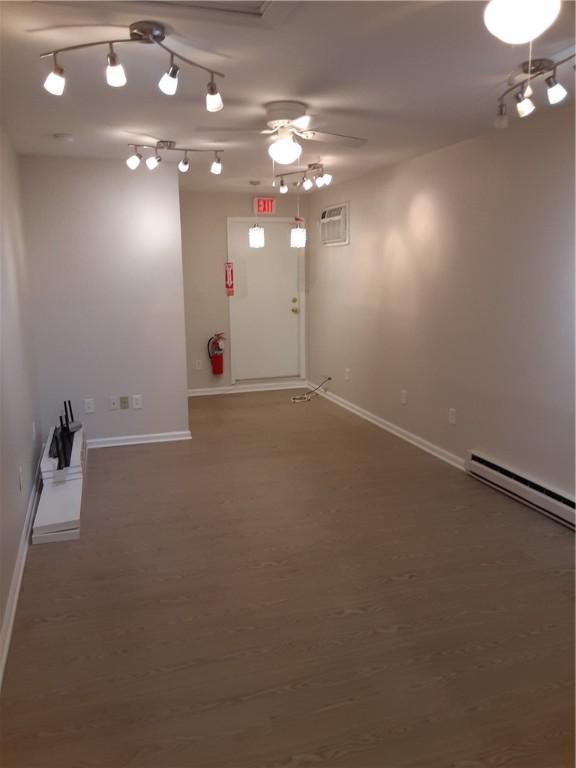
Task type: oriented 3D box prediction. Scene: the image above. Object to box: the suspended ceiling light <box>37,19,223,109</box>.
[{"bbox_3d":[-0.598,-1.266,2.450,0.800,0.220,0.430,-4,12,-18],"label":"suspended ceiling light"}]

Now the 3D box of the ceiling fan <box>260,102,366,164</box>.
[{"bbox_3d":[-0.014,-1.412,3.401,1.060,0.330,1.060,-4,12,-18],"label":"ceiling fan"}]

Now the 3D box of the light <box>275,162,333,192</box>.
[{"bbox_3d":[0.119,-1.892,5.508,0.230,0.220,0.840,-8,13,-31],"label":"light"}]

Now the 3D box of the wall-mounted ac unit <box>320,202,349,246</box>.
[{"bbox_3d":[0.508,-1.798,6.835,0.075,0.430,0.740,-4,12,-18],"label":"wall-mounted ac unit"}]

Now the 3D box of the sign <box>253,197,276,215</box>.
[{"bbox_3d":[-0.275,-2.216,7.465,0.275,0.190,0.050,-4,12,-18],"label":"sign"}]

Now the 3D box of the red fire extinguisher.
[{"bbox_3d":[-0.896,-0.366,7.538,0.220,0.510,0.160,-4,12,-18],"label":"red fire extinguisher"}]

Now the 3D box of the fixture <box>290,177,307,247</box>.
[{"bbox_3d":[0.121,-1.907,6.798,0.155,0.710,0.155,-4,12,-18],"label":"fixture"}]

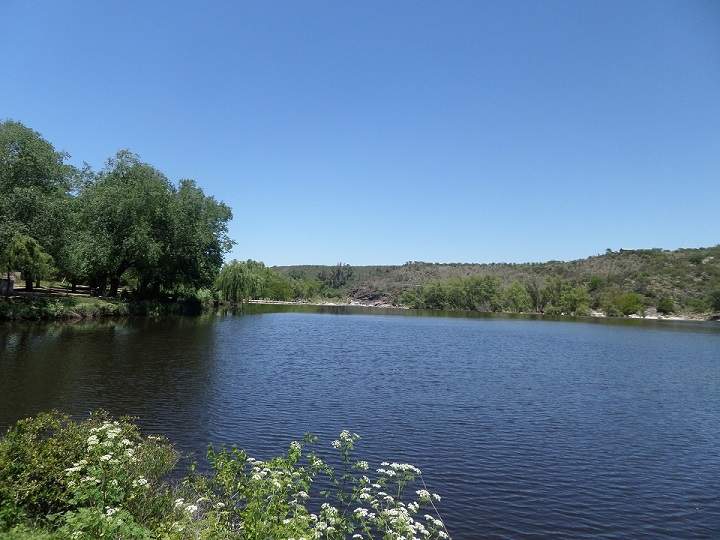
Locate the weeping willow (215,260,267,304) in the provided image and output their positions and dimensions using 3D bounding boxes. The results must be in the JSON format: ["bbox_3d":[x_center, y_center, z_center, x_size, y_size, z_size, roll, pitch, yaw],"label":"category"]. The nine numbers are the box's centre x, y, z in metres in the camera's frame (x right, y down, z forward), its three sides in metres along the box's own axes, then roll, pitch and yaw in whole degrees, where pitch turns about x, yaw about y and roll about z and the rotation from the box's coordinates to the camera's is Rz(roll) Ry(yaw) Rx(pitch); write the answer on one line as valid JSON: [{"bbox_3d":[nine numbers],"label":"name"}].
[{"bbox_3d":[-19.869,2.078,83.000,8.600,7.400,8.000,1,-2,-13],"label":"weeping willow"}]

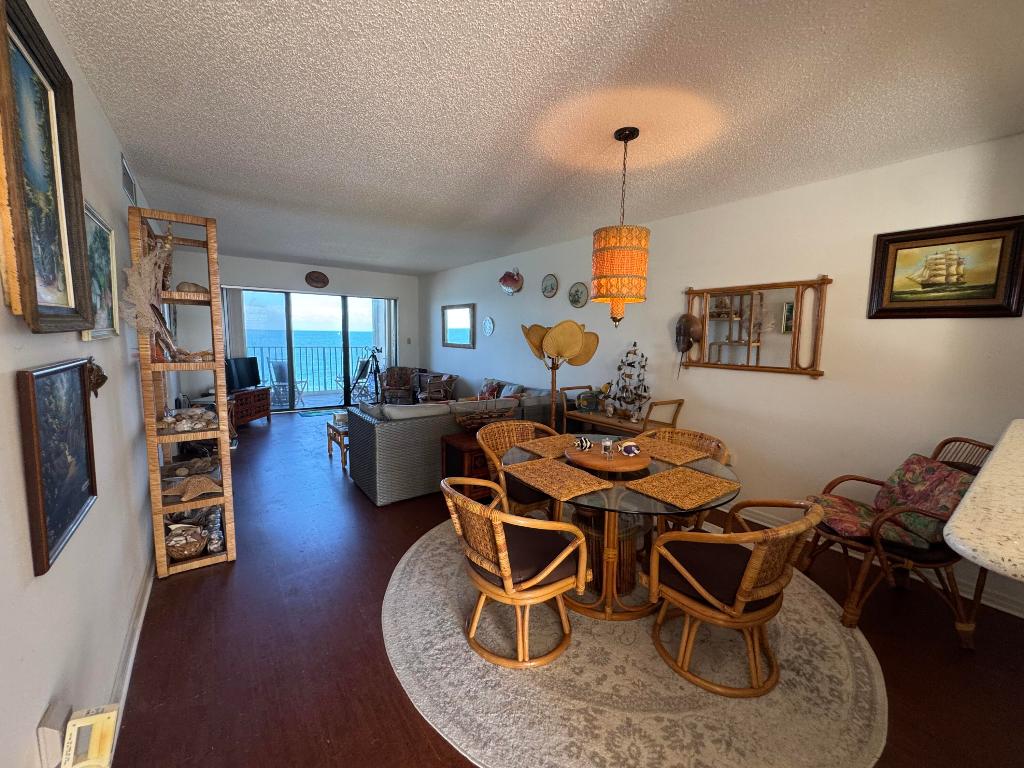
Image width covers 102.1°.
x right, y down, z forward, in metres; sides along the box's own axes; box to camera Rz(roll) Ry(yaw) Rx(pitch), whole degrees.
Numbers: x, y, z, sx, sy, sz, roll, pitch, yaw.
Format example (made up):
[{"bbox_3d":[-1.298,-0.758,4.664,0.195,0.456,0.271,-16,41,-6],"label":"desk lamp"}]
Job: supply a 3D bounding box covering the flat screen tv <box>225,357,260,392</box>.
[{"bbox_3d":[-3.592,-0.108,5.484,0.120,0.450,0.700,2,7,5],"label":"flat screen tv"}]

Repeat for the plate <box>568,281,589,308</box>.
[{"bbox_3d":[0.749,-0.984,4.604,0.025,0.287,0.292,-3,8,-36],"label":"plate"}]

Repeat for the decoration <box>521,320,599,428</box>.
[{"bbox_3d":[0.455,0.172,3.985,0.675,1.541,0.604,2,7,6],"label":"decoration"}]

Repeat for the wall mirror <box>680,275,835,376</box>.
[{"bbox_3d":[1.783,-0.423,3.153,0.050,0.690,1.050,-4,9,-36],"label":"wall mirror"}]

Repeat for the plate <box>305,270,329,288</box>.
[{"bbox_3d":[-3.324,-1.776,7.065,0.375,0.280,0.040,-3,8,-36],"label":"plate"}]

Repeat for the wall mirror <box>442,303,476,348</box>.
[{"bbox_3d":[-0.888,-0.957,6.835,0.040,0.700,1.120,-4,9,-36],"label":"wall mirror"}]

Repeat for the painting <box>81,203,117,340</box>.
[{"bbox_3d":[-1.579,-0.419,1.568,0.040,0.475,0.670,-4,9,-36],"label":"painting"}]

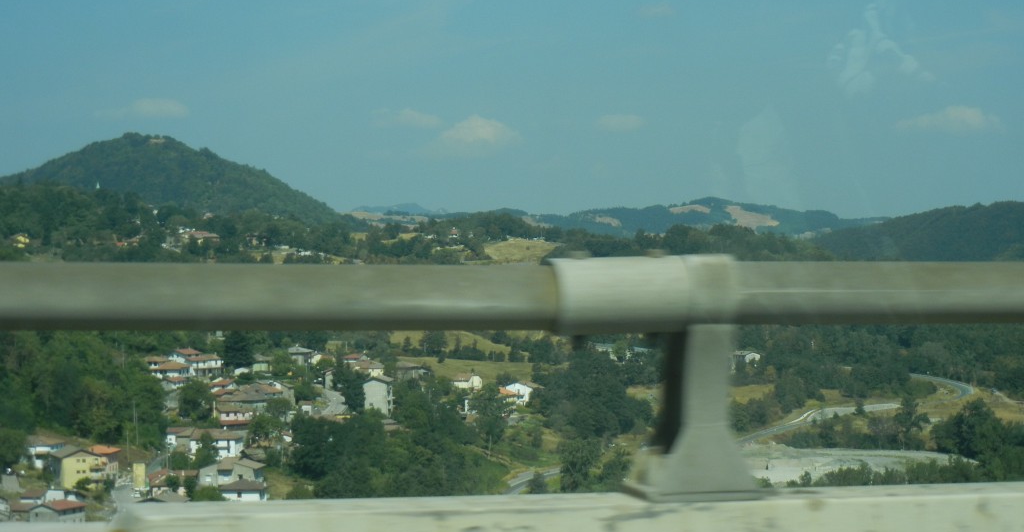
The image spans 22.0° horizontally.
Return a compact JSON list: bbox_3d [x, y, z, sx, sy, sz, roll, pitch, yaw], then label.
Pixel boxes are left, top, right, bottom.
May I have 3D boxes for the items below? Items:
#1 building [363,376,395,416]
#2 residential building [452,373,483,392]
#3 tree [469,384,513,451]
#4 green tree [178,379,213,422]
[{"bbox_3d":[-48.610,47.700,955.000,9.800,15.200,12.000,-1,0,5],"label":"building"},{"bbox_3d":[-17.490,45.990,1035.000,11.800,8.200,10.000,-1,0,-3],"label":"residential building"},{"bbox_3d":[-6.890,51.260,885.000,13.800,22.500,13.800,-1,0,0],"label":"tree"},{"bbox_3d":[-108.530,45.980,900.000,12.200,14.800,12.200,-1,0,0],"label":"green tree"}]

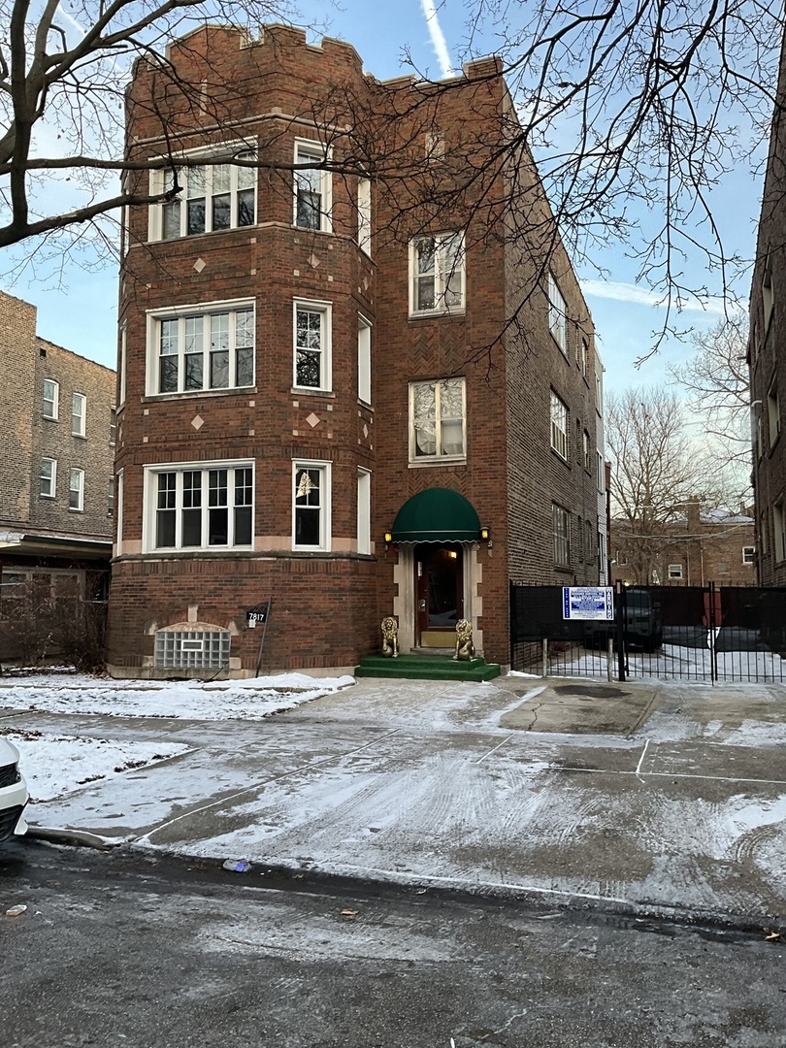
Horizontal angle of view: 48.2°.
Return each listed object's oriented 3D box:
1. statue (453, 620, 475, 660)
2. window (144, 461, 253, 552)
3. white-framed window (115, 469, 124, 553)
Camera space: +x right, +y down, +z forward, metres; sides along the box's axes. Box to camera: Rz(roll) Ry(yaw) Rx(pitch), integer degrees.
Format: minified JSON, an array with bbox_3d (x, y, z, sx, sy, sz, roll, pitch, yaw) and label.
[{"bbox_3d":[1.374,2.198,16.792,0.337,0.763,0.446,-3,-5,31],"label":"statue"},{"bbox_3d":[-3.607,-0.304,16.362,2.385,1.681,0.160,-2,-5,19],"label":"window"},{"bbox_3d":[-5.488,-0.203,17.809,0.198,1.695,0.783,2,-5,-26],"label":"white-framed window"}]

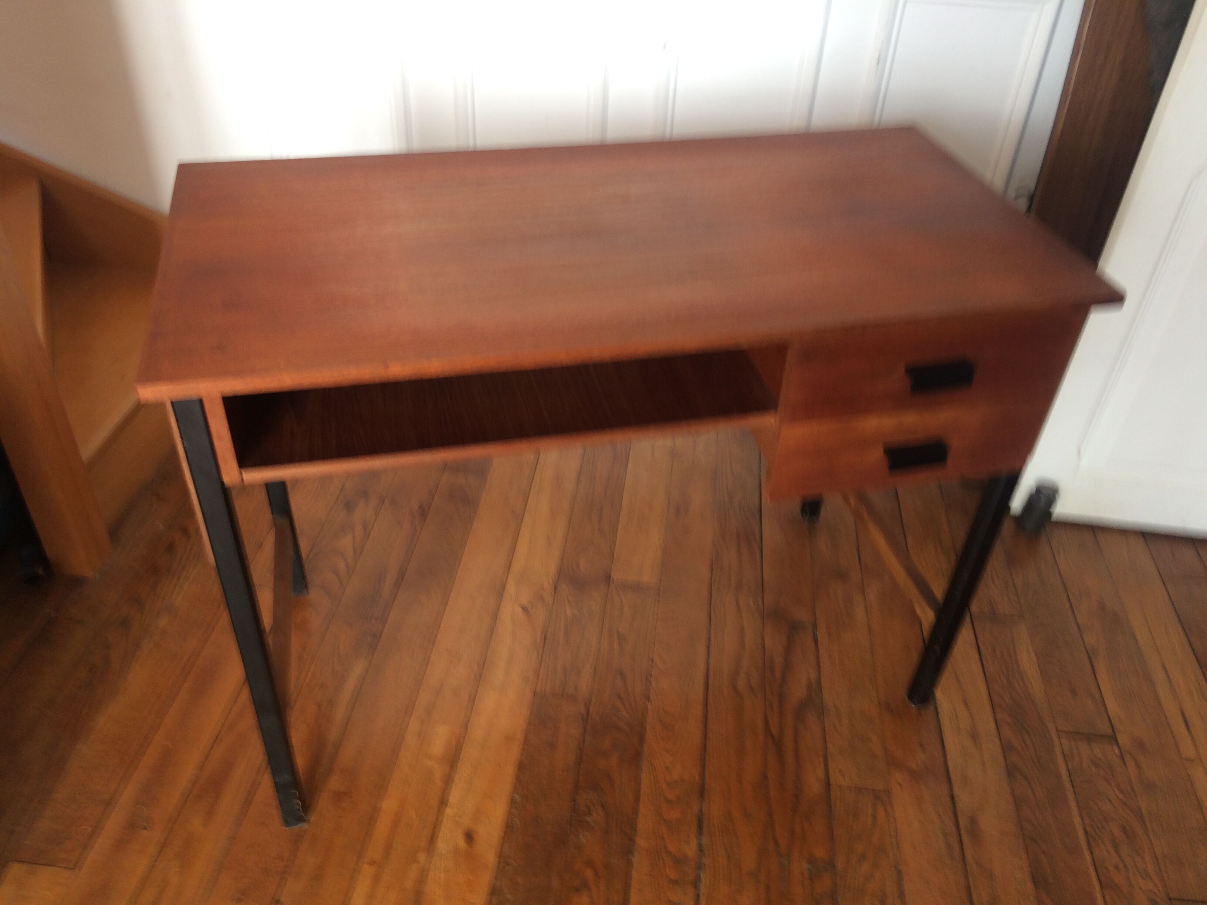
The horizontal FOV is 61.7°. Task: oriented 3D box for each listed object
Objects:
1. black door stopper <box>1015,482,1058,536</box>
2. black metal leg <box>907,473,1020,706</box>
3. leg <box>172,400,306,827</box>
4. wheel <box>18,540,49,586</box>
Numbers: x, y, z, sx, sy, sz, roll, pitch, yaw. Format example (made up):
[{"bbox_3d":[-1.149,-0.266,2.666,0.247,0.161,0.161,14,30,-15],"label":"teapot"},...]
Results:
[{"bbox_3d":[0.829,0.109,1.938,0.045,0.085,0.052,7,38,4],"label":"black door stopper"},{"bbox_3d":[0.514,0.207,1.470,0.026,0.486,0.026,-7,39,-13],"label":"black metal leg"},{"bbox_3d":[-0.411,0.226,1.181,0.026,0.721,0.026,-7,39,-13],"label":"leg"},{"bbox_3d":[-0.963,0.187,1.711,0.038,0.068,0.044,-7,39,-13],"label":"wheel"}]

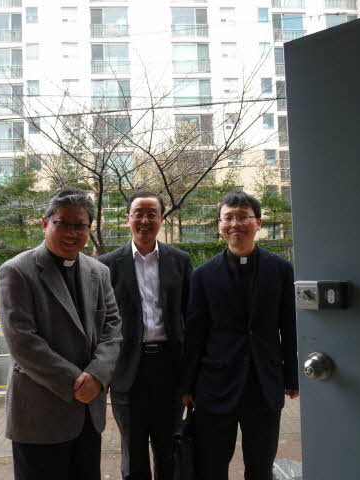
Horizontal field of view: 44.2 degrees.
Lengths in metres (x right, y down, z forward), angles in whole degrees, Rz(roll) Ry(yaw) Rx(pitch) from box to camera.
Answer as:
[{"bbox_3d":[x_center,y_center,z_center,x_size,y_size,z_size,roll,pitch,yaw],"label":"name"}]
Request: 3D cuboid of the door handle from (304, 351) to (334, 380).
[{"bbox_3d":[0.359,0.339,1.165,0.072,0.072,0.070,-3,-2,36],"label":"door handle"}]

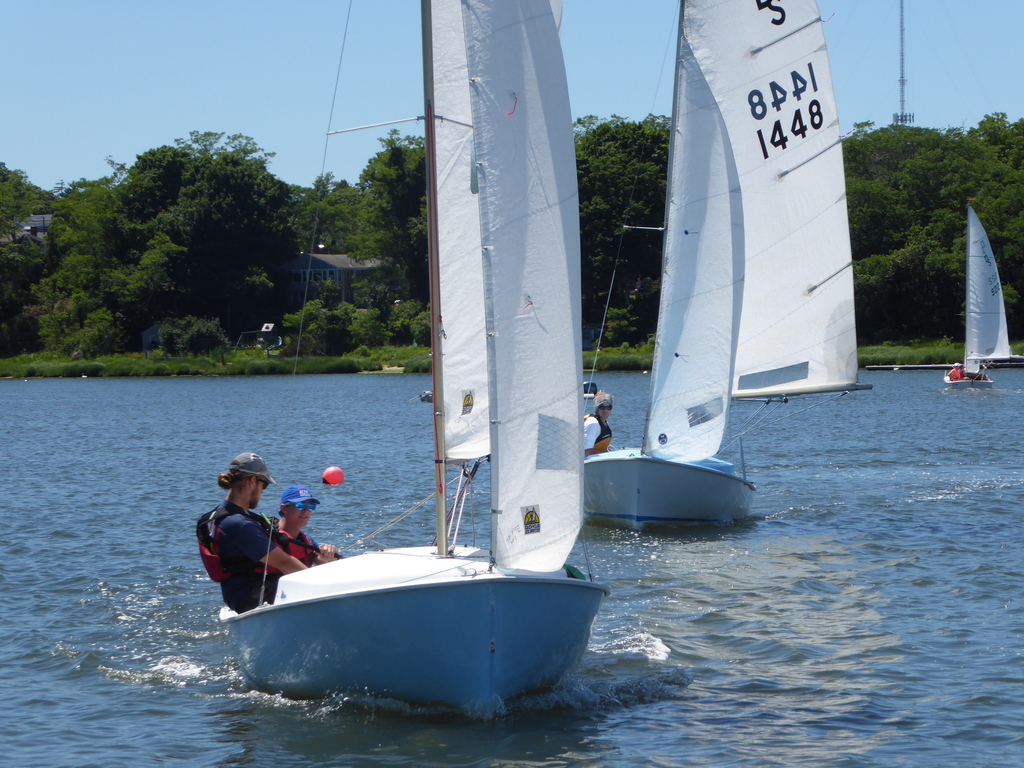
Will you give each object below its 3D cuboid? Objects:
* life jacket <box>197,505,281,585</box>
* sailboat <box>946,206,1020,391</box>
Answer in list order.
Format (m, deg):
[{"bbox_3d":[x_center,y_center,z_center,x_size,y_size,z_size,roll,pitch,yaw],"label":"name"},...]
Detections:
[{"bbox_3d":[-1.410,0.835,23.100,0.410,0.430,0.430,-1,0,0],"label":"life jacket"},{"bbox_3d":[18.600,-3.450,177.000,2.700,7.350,5.100,-1,0,2],"label":"sailboat"}]

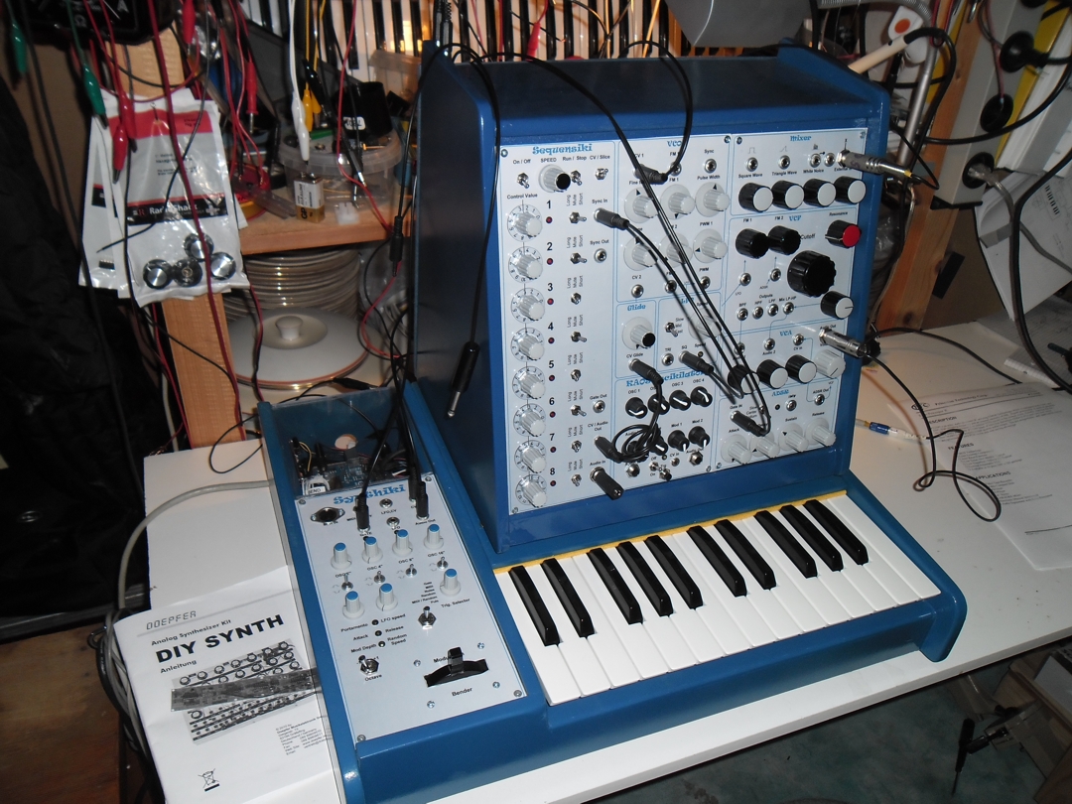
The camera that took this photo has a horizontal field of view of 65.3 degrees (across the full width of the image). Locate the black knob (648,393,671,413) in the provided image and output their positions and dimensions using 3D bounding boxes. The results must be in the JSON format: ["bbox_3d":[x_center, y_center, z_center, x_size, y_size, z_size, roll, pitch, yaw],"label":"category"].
[{"bbox_3d":[0.101,0.003,0.680,0.016,0.016,0.013,-9,21,-21],"label":"black knob"}]

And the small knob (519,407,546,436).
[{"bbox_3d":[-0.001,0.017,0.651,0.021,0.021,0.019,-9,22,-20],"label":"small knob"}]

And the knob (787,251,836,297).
[{"bbox_3d":[0.227,-0.104,0.685,0.035,0.035,0.018,-9,23,-20],"label":"knob"}]

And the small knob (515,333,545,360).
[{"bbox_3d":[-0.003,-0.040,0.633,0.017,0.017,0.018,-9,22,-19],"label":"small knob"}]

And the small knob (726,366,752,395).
[{"bbox_3d":[0.175,-0.018,0.703,0.022,0.022,0.016,-9,21,-21],"label":"small knob"}]

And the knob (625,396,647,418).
[{"bbox_3d":[0.084,0.006,0.688,0.017,0.017,0.012,-9,22,-20],"label":"knob"}]

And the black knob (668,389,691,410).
[{"bbox_3d":[0.119,0.001,0.679,0.017,0.017,0.011,-9,23,-20],"label":"black knob"}]

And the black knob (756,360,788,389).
[{"bbox_3d":[0.207,-0.023,0.728,0.021,0.021,0.017,-9,22,-19],"label":"black knob"}]

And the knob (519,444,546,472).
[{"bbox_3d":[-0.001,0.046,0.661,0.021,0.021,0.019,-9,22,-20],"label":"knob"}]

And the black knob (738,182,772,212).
[{"bbox_3d":[0.170,-0.157,0.642,0.019,0.019,0.018,-9,23,-20],"label":"black knob"}]

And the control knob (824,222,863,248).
[{"bbox_3d":[0.258,-0.139,0.698,0.022,0.022,0.017,-9,21,-21],"label":"control knob"}]

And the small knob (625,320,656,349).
[{"bbox_3d":[0.083,-0.050,0.642,0.026,0.026,0.018,-9,23,-20],"label":"small knob"}]

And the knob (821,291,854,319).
[{"bbox_3d":[0.254,-0.081,0.705,0.019,0.019,0.018,-9,23,-20],"label":"knob"}]

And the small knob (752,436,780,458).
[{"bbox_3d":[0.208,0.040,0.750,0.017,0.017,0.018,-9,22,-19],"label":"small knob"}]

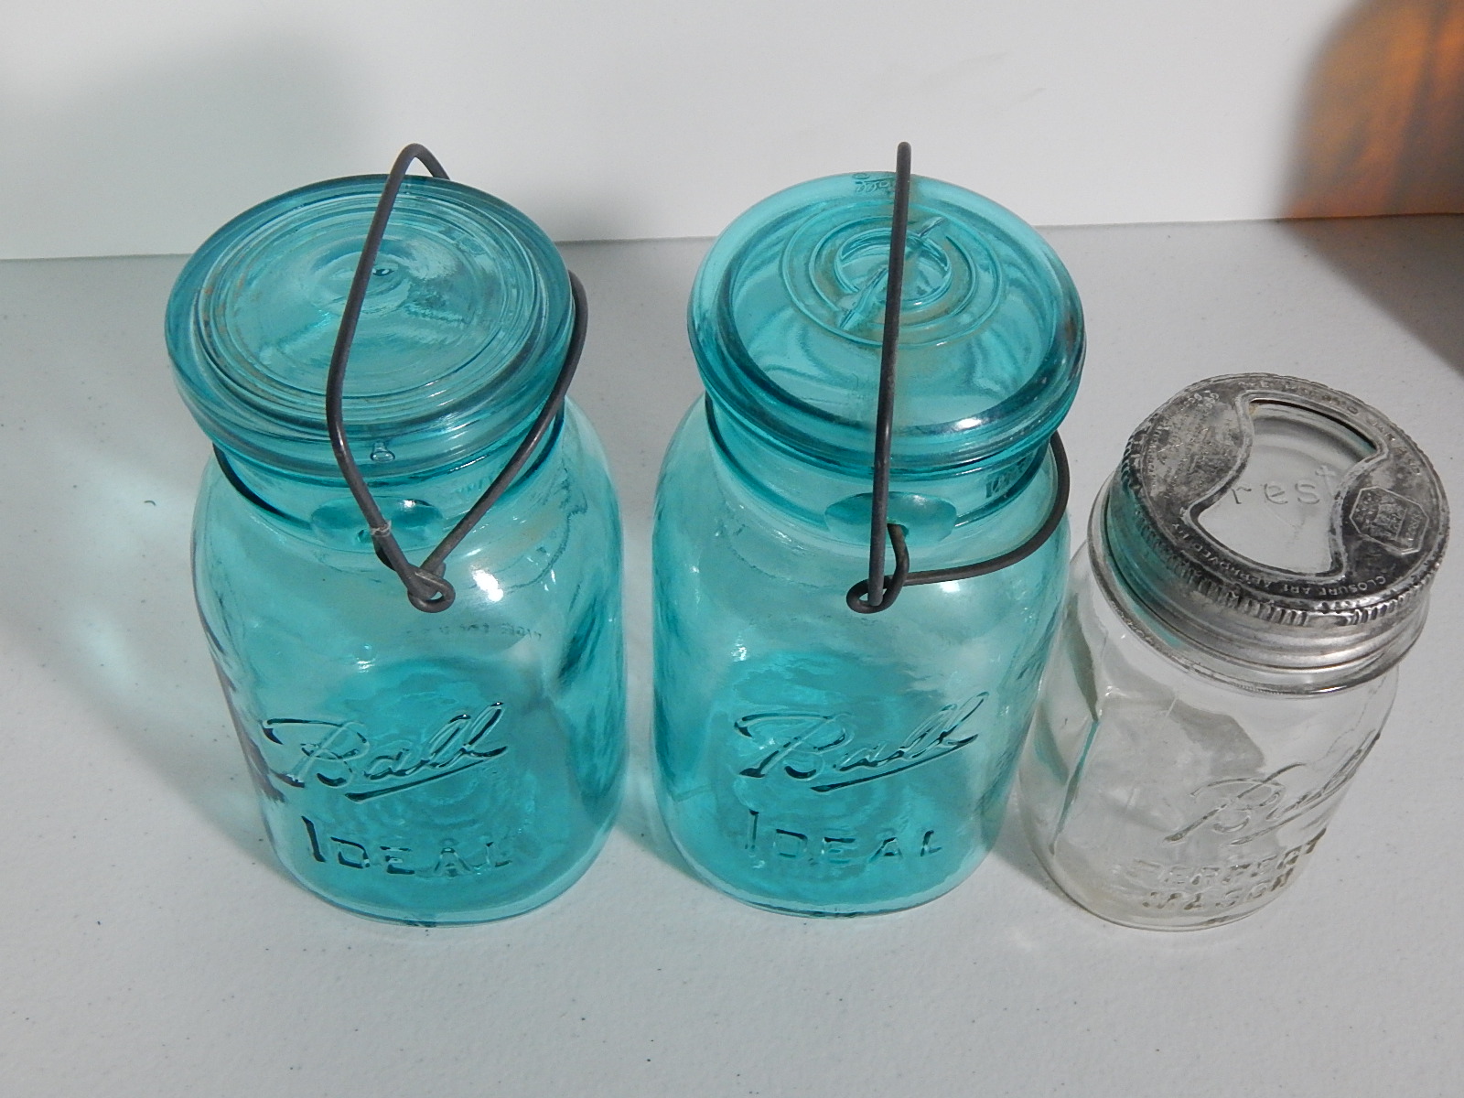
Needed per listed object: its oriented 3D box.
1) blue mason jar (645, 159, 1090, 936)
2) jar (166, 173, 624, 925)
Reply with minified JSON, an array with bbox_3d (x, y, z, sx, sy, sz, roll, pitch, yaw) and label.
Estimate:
[{"bbox_3d":[0.031,0.002,0.440,0.100,0.189,0.100,1,49,-1],"label":"blue mason jar"},{"bbox_3d":[-0.076,0.004,0.435,0.100,0.188,0.100,1,49,-1],"label":"jar"}]

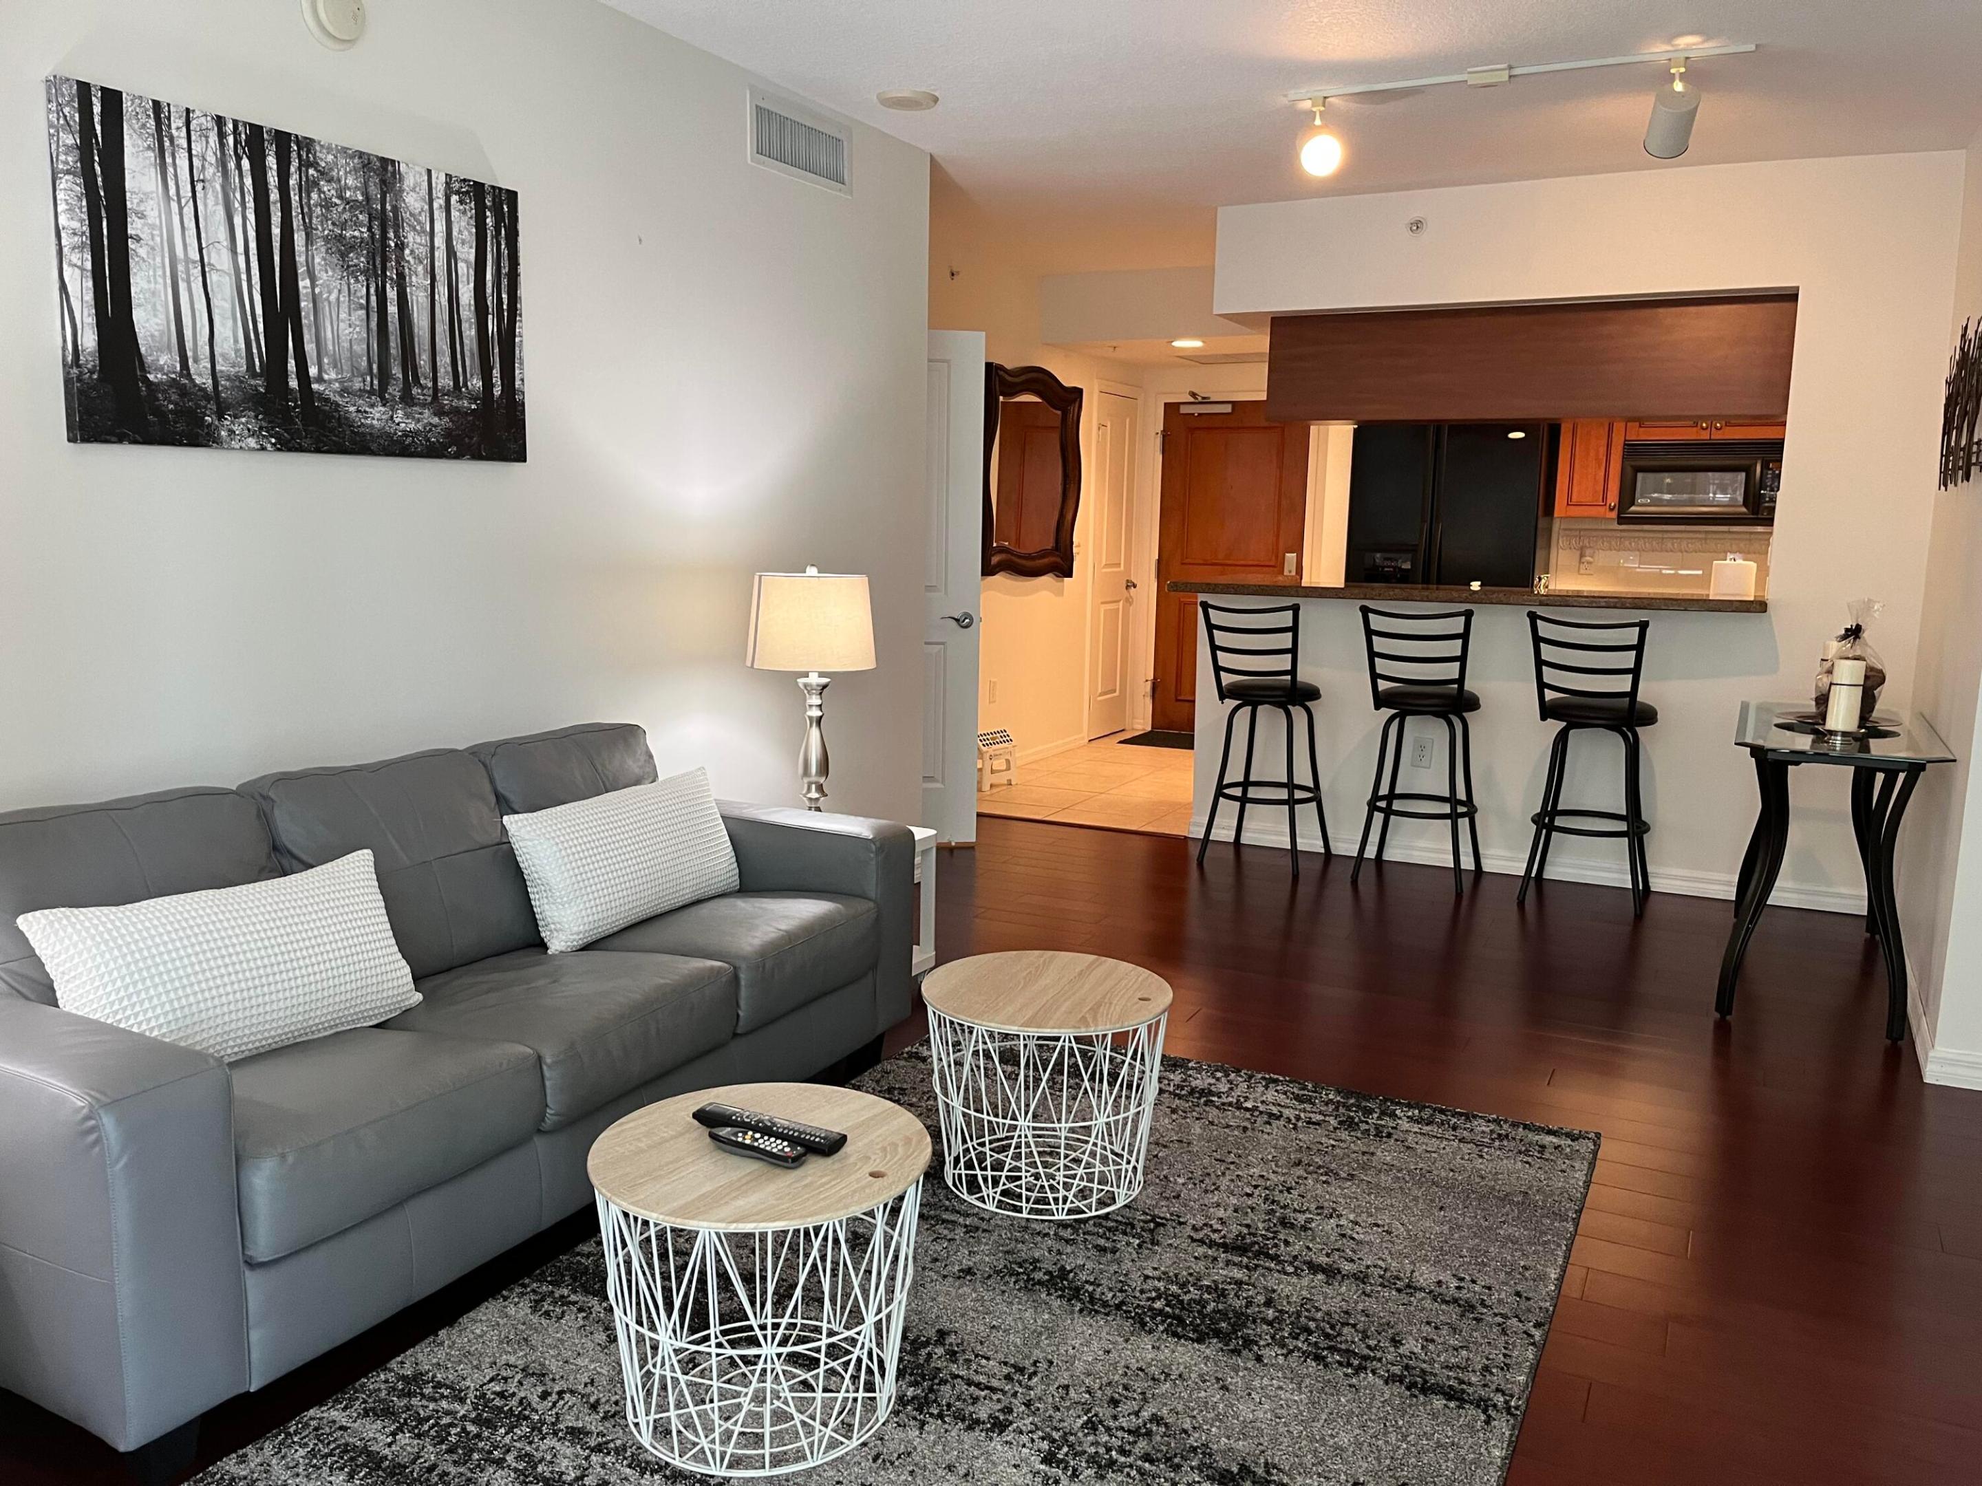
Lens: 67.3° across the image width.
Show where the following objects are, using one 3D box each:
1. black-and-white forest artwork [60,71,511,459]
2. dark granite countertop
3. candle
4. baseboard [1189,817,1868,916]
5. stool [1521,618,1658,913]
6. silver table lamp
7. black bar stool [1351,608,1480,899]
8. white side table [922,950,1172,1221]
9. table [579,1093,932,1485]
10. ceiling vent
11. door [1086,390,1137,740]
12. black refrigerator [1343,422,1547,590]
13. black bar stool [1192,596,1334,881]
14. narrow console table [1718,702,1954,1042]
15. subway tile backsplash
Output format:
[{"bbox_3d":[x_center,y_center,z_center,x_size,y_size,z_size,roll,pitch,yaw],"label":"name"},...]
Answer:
[{"bbox_3d":[-1.361,-0.903,3.041,0.035,0.612,1.045,6,10,28],"label":"black-and-white forest artwork"},{"bbox_3d":[1.750,-0.566,5.660,2.124,0.042,0.380,5,10,25],"label":"dark granite countertop"},{"bbox_3d":[2.431,-0.134,4.235,0.093,0.200,0.093,6,10,28],"label":"candle"},{"bbox_3d":[1.968,0.459,5.721,2.530,0.088,0.018,6,10,28],"label":"baseboard"},{"bbox_3d":[2.154,0.055,5.304,0.420,1.020,0.470,7,11,36],"label":"stool"},{"bbox_3d":[-0.503,-0.116,4.241,0.360,0.760,0.360,1,9,0],"label":"silver table lamp"},{"bbox_3d":[1.638,0.004,5.631,0.410,1.040,0.475,6,10,28],"label":"black bar stool"},{"bbox_3d":[0.112,0.683,3.018,0.497,0.400,0.497,1,9,0],"label":"white side table"},{"bbox_3d":[-0.353,0.818,2.300,0.507,0.405,0.507,1,9,0],"label":"table"},{"bbox_3d":[-0.543,-1.759,4.378,0.020,0.205,0.545,5,10,26],"label":"ceiling vent"},{"bbox_3d":[0.717,-1.052,8.985,0.040,2.030,0.580,6,10,28],"label":"door"},{"bbox_3d":[2.388,-0.707,7.750,0.910,1.780,0.740,6,10,28],"label":"black refrigerator"},{"bbox_3d":[1.091,-0.038,5.857,0.410,1.040,0.475,6,10,30],"label":"black bar stool"},{"bbox_3d":[2.511,0.331,4.517,0.514,0.763,1.199,5,10,26],"label":"narrow console table"},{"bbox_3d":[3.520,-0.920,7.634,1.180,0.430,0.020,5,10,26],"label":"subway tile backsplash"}]

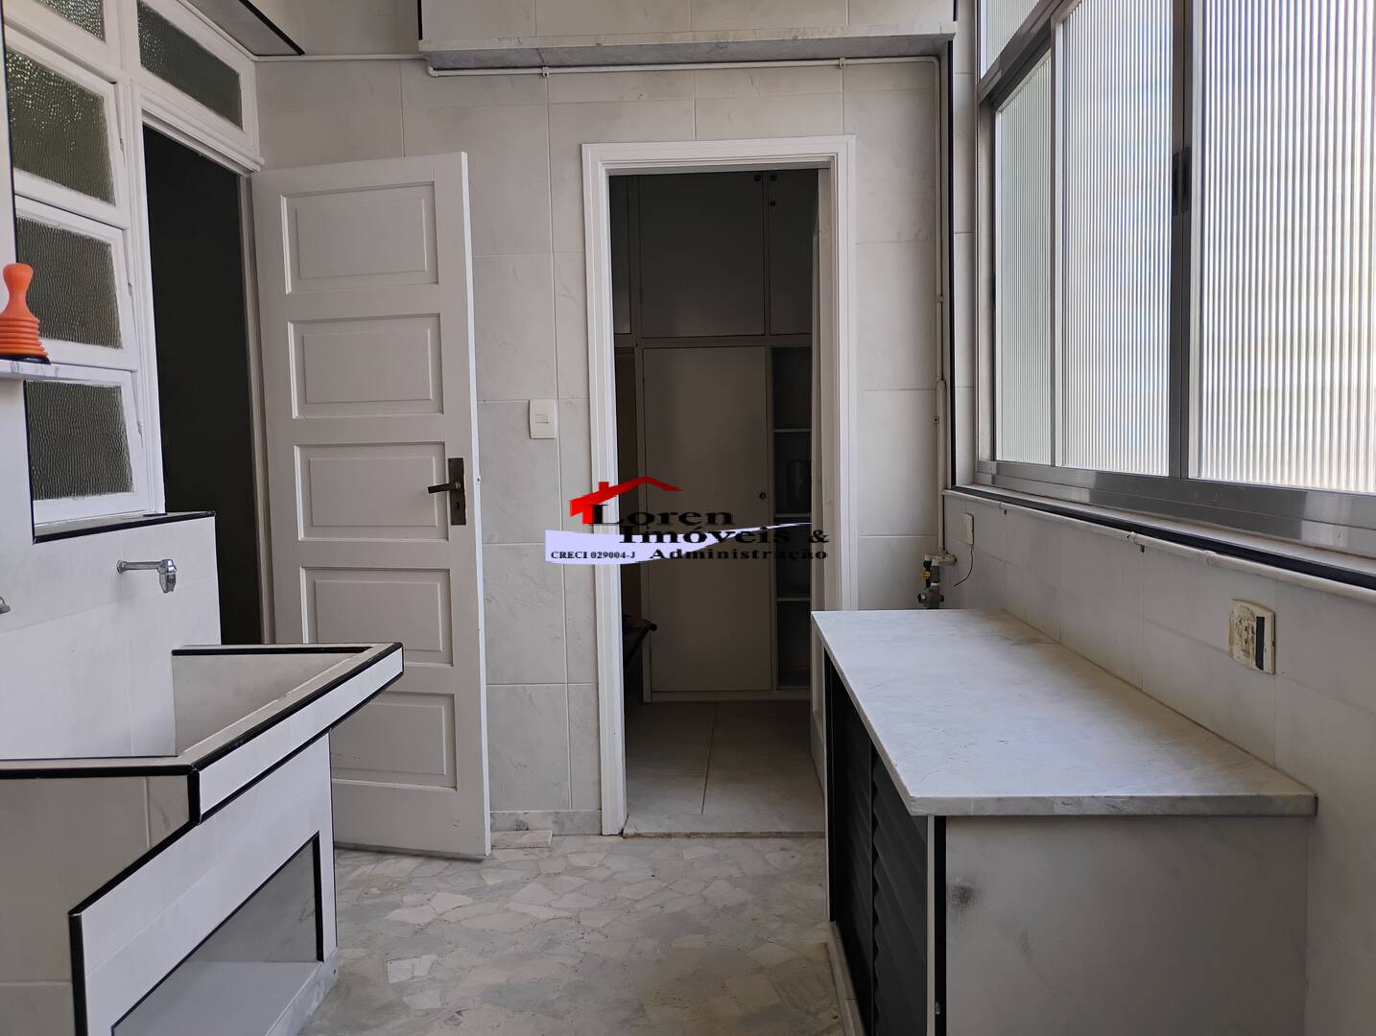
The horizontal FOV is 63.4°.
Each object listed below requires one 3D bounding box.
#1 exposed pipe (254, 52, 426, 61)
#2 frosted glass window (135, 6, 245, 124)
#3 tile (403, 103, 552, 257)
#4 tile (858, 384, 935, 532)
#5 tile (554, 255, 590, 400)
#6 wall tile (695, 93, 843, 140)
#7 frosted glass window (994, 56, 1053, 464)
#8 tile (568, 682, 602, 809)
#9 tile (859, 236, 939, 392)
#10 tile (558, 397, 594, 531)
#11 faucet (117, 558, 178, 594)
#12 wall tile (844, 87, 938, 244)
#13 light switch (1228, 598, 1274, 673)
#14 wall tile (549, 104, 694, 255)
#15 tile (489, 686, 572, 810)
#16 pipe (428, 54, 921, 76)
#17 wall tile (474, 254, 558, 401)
[{"bbox_3d":[-1.058,-1.405,3.402,0.522,0.019,0.019,-1,4,2],"label":"exposed pipe"},{"bbox_3d":[-1.355,-1.229,3.060,0.020,0.165,0.590,-1,4,2],"label":"frosted glass window"},{"bbox_3d":[-0.649,-1.046,3.445,0.450,0.450,0.012,-1,4,2],"label":"tile"},{"bbox_3d":[0.649,-0.170,3.466,0.258,0.450,0.012,-1,4,2],"label":"tile"},{"bbox_3d":[-0.358,-0.596,3.461,0.104,0.450,0.012,-1,4,2],"label":"tile"},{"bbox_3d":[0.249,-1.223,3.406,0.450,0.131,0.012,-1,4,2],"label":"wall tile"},{"bbox_3d":[0.869,-0.629,2.893,0.024,0.975,0.545,-1,4,2],"label":"frosted glass window"},{"bbox_3d":[-0.327,0.730,3.557,0.099,0.410,0.012,-1,4,2],"label":"tile"},{"bbox_3d":[0.655,-0.620,3.438,0.261,0.450,0.012,-1,4,2],"label":"tile"},{"bbox_3d":[-0.349,-0.147,3.501,0.103,0.450,0.010,-1,4,3],"label":"tile"},{"bbox_3d":[-1.134,0.123,2.351,0.127,0.076,0.037,-1,4,2],"label":"faucet"},{"bbox_3d":[0.628,-1.069,3.406,0.297,0.450,0.012,-1,4,2],"label":"wall tile"},{"bbox_3d":[0.745,0.156,1.472,0.013,0.080,0.115,-1,4,2],"label":"light switch"},{"bbox_3d":[-0.197,-1.049,3.424,0.450,0.450,0.012,-1,4,2],"label":"wall tile"},{"bbox_3d":[-0.602,0.736,3.564,0.450,0.410,0.012,-1,4,2],"label":"tile"},{"bbox_3d":[-0.038,-1.374,3.381,1.530,0.030,0.030,-1,4,2],"label":"pipe"},{"bbox_3d":[-0.635,-0.590,3.468,0.450,0.450,0.012,-1,4,2],"label":"wall tile"}]

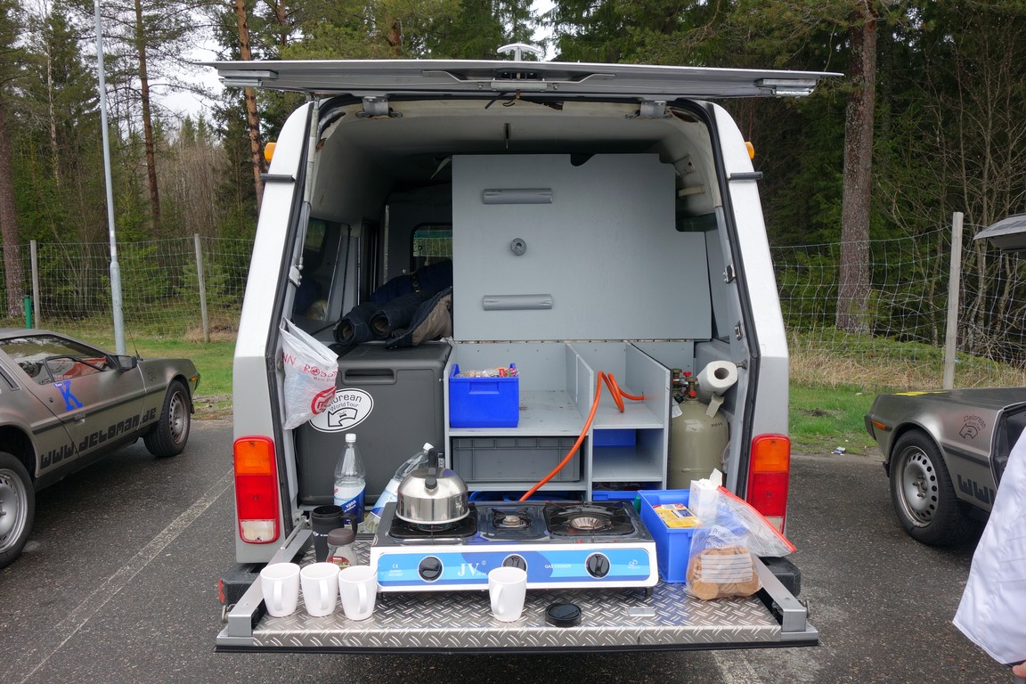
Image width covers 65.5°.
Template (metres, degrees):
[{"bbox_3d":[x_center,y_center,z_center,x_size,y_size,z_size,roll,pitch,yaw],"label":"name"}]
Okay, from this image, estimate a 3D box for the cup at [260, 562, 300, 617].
[{"bbox_3d":[-0.519,0.559,1.782,0.087,0.096,0.116,-1,6,-11],"label":"cup"}]

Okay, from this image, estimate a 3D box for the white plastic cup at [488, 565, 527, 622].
[{"bbox_3d":[-0.019,0.561,1.754,0.087,0.096,0.116,3,6,25],"label":"white plastic cup"}]

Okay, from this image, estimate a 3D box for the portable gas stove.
[{"bbox_3d":[-0.002,0.534,2.095,0.700,0.145,0.340,0,7,-3],"label":"portable gas stove"}]

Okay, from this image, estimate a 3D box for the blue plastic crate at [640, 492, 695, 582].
[{"bbox_3d":[0.479,0.526,2.192,0.200,0.146,0.310,0,7,-5],"label":"blue plastic crate"}]

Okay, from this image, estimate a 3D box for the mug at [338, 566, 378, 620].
[{"bbox_3d":[-0.353,0.587,1.840,0.090,0.101,0.112,-2,7,-20],"label":"mug"}]

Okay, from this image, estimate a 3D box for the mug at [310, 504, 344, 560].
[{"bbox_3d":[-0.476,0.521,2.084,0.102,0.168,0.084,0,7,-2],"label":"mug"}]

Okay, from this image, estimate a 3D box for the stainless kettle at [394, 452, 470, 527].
[{"bbox_3d":[-0.208,0.357,2.053,0.190,0.165,0.195,0,6,-5],"label":"stainless kettle"}]

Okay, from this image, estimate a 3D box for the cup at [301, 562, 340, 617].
[{"bbox_3d":[-0.427,0.559,1.783,0.087,0.096,0.116,-2,6,-20],"label":"cup"}]

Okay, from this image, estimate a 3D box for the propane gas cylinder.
[{"bbox_3d":[0.586,0.349,2.630,0.229,0.465,0.229,0,7,-2],"label":"propane gas cylinder"}]

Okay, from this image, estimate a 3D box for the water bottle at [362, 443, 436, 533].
[{"bbox_3d":[-0.319,0.427,2.310,0.090,0.308,0.090,32,-8,-3],"label":"water bottle"}]

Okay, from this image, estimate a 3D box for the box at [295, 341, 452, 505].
[{"bbox_3d":[-0.443,0.254,2.668,0.470,0.455,0.420,0,7,-2],"label":"box"}]

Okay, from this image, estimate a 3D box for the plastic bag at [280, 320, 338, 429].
[{"bbox_3d":[-0.597,0.096,2.350,0.190,0.330,0.130,-1,6,-10],"label":"plastic bag"}]

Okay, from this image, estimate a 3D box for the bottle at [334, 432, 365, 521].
[{"bbox_3d":[-0.477,0.422,2.339,0.091,0.308,0.091,0,7,-2],"label":"bottle"}]

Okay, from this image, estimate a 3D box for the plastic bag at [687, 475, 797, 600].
[{"bbox_3d":[0.540,0.470,1.900,0.250,0.260,0.130,0,6,5],"label":"plastic bag"}]

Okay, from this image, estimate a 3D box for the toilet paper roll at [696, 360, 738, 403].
[{"bbox_3d":[0.621,0.122,2.440,0.095,0.095,0.096,6,-31,-10],"label":"toilet paper roll"}]

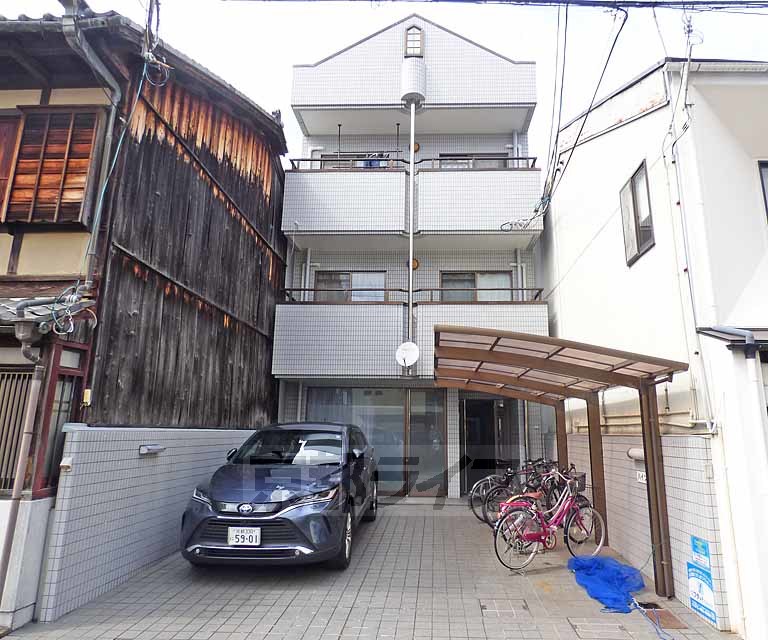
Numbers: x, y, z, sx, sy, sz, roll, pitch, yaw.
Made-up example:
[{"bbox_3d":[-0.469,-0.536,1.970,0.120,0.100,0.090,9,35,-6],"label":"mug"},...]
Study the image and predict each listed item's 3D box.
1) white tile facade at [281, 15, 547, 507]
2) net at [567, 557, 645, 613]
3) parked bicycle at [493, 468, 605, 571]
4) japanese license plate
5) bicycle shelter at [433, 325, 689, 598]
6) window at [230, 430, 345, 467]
[{"bbox_3d":[0.785,-0.801,14.393,5.650,11.100,9.500,1,-12,2],"label":"white tile facade"},{"bbox_3d":[2.500,2.826,5.059,0.820,0.140,1.450,-1,-12,10],"label":"net"},{"bbox_3d":[2.121,2.524,5.879,1.820,1.060,0.550,7,-13,-24],"label":"parked bicycle"},{"bbox_3d":[-1.378,2.139,4.570,0.330,0.165,0.020,0,-12,6],"label":"japanese license plate"},{"bbox_3d":[2.009,1.897,6.776,2.420,2.660,5.050,0,-12,7],"label":"bicycle shelter"},{"bbox_3d":[-1.227,1.695,6.258,1.380,0.140,0.830,0,21,6],"label":"window"}]

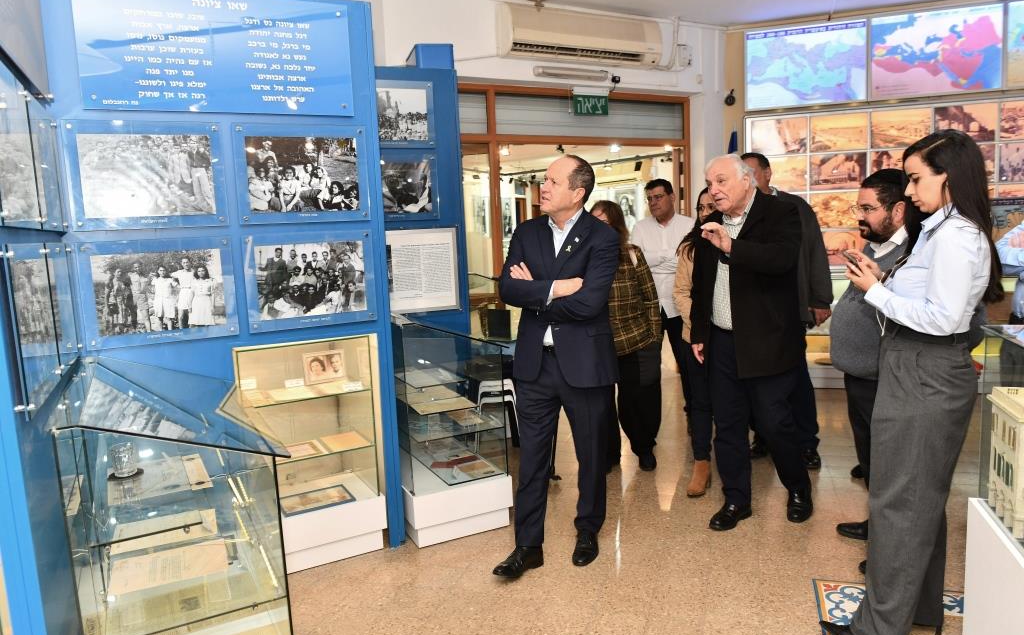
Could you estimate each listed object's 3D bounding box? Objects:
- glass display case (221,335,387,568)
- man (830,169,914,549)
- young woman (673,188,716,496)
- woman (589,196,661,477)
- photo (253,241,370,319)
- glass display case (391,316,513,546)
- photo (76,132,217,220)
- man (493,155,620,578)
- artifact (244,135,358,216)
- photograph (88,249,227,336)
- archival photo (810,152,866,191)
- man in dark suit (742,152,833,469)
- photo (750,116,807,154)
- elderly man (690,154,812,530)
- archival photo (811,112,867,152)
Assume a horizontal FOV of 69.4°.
[{"bbox_3d":[-0.929,0.579,3.379,0.610,1.004,0.440,-6,8,-25],"label":"glass display case"},{"bbox_3d":[1.626,0.169,3.253,0.440,1.640,0.540,-3,8,-2],"label":"man"},{"bbox_3d":[1.076,0.122,3.990,0.470,1.615,0.340,1,9,27],"label":"young woman"},{"bbox_3d":[0.658,0.098,4.357,0.480,1.570,0.360,2,9,33],"label":"woman"},{"bbox_3d":[-0.846,-0.160,3.152,0.453,0.304,0.015,-7,9,-29],"label":"photo"},{"bbox_3d":[-0.449,0.475,3.856,0.510,1.046,1.000,-6,8,-25],"label":"glass display case"},{"bbox_3d":[-1.385,-0.541,2.823,0.455,0.303,0.010,-6,8,-25],"label":"photo"},{"bbox_3d":[0.170,0.202,3.096,0.530,1.735,0.400,3,9,36],"label":"man"},{"bbox_3d":[-0.866,-0.595,3.092,0.458,0.306,0.015,-7,9,-29],"label":"artifact"},{"bbox_3d":[-1.366,-0.099,2.882,0.457,0.304,0.010,-6,8,-25],"label":"photograph"},{"bbox_3d":[2.593,-1.164,5.877,0.412,0.287,0.020,0,8,19],"label":"archival photo"},{"bbox_3d":[1.589,-0.045,4.354,0.600,1.804,0.420,0,8,20],"label":"man in dark suit"},{"bbox_3d":[2.161,-1.472,5.977,0.436,0.294,0.020,0,8,19],"label":"photo"},{"bbox_3d":[1.150,0.117,3.467,0.480,1.725,0.540,-9,10,-40],"label":"elderly man"},{"bbox_3d":[2.576,-1.465,5.837,0.414,0.302,0.020,0,8,19],"label":"archival photo"}]

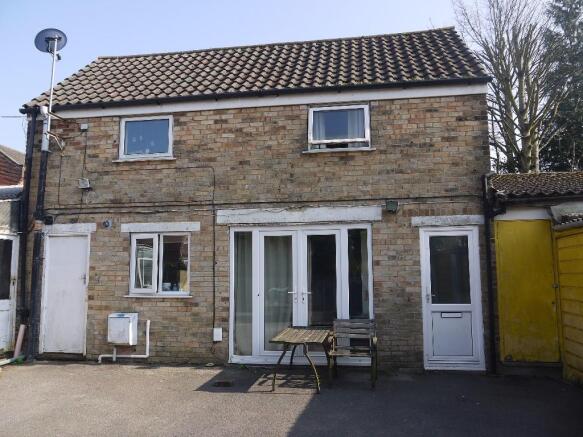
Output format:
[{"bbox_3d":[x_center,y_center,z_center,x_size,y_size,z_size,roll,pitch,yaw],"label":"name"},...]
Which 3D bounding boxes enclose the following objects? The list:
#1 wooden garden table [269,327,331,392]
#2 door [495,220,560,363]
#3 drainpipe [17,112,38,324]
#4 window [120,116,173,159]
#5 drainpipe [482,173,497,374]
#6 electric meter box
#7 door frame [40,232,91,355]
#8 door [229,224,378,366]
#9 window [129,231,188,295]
[{"bbox_3d":[0.150,1.808,6.032,0.610,0.607,1.150,-1,-6,9],"label":"wooden garden table"},{"bbox_3d":[3.286,1.009,6.593,0.765,1.955,0.070,-1,-6,9],"label":"door"},{"bbox_3d":[-4.344,-0.048,7.779,0.100,3.590,0.100,-1,-6,9],"label":"drainpipe"},{"bbox_3d":[-2.362,-1.314,7.699,0.915,0.690,0.090,-1,-6,9],"label":"window"},{"bbox_3d":[2.777,0.742,6.594,0.080,2.770,0.080,-1,-6,9],"label":"drainpipe"},{"bbox_3d":[-2.586,1.708,7.264,0.365,0.450,0.240,-1,-6,9],"label":"electric meter box"},{"bbox_3d":[-3.656,1.200,7.633,0.810,1.920,0.090,-1,-6,9],"label":"door frame"},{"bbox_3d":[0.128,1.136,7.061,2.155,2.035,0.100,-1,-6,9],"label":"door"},{"bbox_3d":[-2.068,0.710,7.436,1.000,0.965,0.100,-1,-6,9],"label":"window"}]

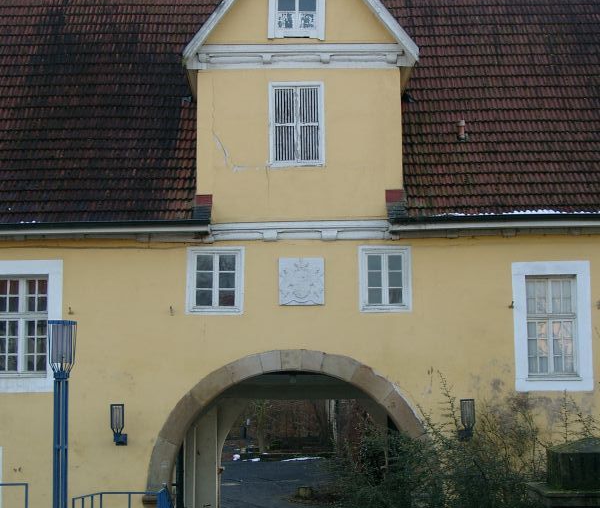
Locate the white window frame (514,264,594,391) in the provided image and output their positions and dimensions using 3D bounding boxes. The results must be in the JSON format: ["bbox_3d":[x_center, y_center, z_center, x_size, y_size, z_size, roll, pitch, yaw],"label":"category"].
[{"bbox_3d":[4.444,1.271,20.256,1.395,2.280,0.180,-1,-8,1],"label":"white window frame"}]

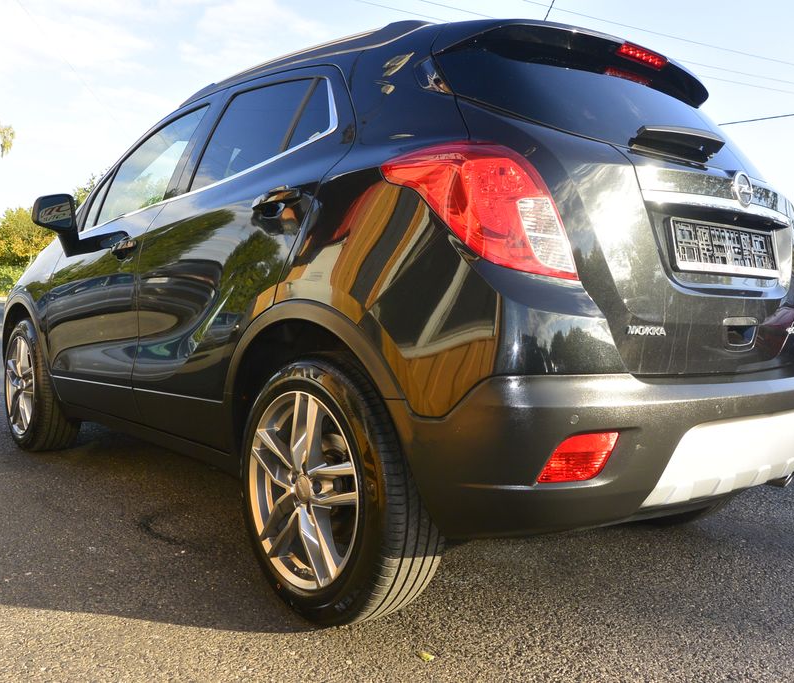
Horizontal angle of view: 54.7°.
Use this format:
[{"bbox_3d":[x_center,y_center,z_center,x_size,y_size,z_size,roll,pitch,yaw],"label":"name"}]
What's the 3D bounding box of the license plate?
[{"bbox_3d":[0.857,-0.233,1.971,0.530,0.130,0.030,-1,-6,-40],"label":"license plate"}]

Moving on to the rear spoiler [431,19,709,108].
[{"bbox_3d":[0.606,-0.796,2.251,1.160,0.150,0.320,-1,4,-40],"label":"rear spoiler"}]

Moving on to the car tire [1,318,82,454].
[{"bbox_3d":[-1.830,0.214,3.960,0.222,0.685,0.685,-1,4,-40],"label":"car tire"}]

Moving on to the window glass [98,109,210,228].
[{"bbox_3d":[-0.965,-0.660,2.964,0.040,0.400,0.820,20,-9,-40],"label":"window glass"}]

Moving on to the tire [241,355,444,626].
[{"bbox_3d":[-0.168,0.366,2.025,0.222,0.685,0.685,-1,4,-40],"label":"tire"}]

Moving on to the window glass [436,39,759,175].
[{"bbox_3d":[0.696,-0.602,2.151,1.200,0.440,0.140,-1,-36,-40],"label":"window glass"}]

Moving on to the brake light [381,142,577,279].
[{"bbox_3d":[0.170,-0.284,1.697,0.280,0.310,0.450,-1,4,-40],"label":"brake light"}]

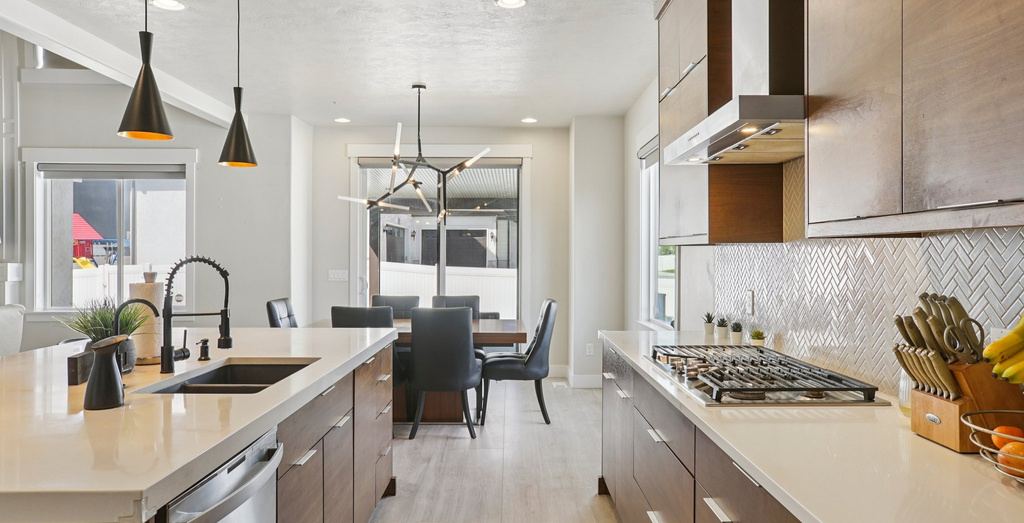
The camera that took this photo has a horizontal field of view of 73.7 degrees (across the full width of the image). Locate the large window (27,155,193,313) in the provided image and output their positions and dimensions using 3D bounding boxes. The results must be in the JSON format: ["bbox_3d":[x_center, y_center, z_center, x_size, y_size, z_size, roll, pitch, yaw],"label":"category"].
[{"bbox_3d":[-3.970,-0.297,6.786,1.640,1.600,0.120,0,1,0],"label":"large window"}]

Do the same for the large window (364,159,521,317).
[{"bbox_3d":[-0.784,0.072,7.423,1.770,2.370,0.120,0,1,0],"label":"large window"}]

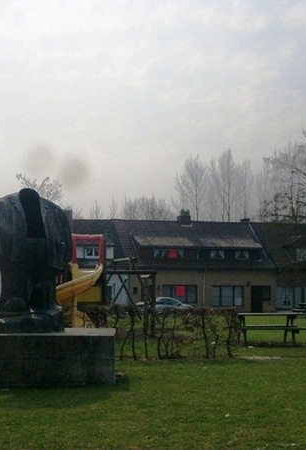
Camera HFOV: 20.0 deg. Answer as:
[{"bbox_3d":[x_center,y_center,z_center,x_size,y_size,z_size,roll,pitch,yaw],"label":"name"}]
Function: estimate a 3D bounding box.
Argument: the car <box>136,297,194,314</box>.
[{"bbox_3d":[0.914,6.229,66.000,4.350,1.420,1.750,1,-4,-10],"label":"car"}]

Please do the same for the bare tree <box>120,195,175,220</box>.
[{"bbox_3d":[-0.666,2.968,105.000,7.500,13.300,7.500,0,-4,0],"label":"bare tree"}]

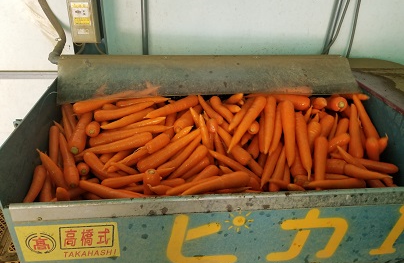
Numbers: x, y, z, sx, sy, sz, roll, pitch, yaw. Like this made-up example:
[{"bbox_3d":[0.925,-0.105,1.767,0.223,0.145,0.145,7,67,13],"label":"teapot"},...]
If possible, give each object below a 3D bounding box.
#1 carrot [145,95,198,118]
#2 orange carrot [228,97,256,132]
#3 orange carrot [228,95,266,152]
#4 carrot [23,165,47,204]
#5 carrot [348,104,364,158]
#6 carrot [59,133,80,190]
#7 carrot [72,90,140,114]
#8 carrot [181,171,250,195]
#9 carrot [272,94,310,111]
[{"bbox_3d":[-0.088,-0.068,0.895,0.175,0.036,0.036,-21,6,-22],"label":"carrot"},{"bbox_3d":[0.125,-0.060,0.930,0.031,0.031,0.178,34,56,4],"label":"orange carrot"},{"bbox_3d":[0.137,-0.024,0.936,0.037,0.037,0.239,18,58,29],"label":"orange carrot"},{"bbox_3d":[-0.438,0.158,0.768,0.034,0.034,0.148,25,63,-23],"label":"carrot"},{"bbox_3d":[0.480,-0.005,0.953,0.041,0.041,0.204,7,58,11],"label":"carrot"},{"bbox_3d":[-0.375,0.077,0.845,0.039,0.039,0.194,-13,53,-25],"label":"carrot"},{"bbox_3d":[-0.310,-0.102,0.998,0.218,0.037,0.037,-15,31,-13],"label":"carrot"},{"bbox_3d":[0.038,0.147,0.830,0.194,0.038,0.038,-13,30,-8],"label":"carrot"},{"bbox_3d":[0.260,-0.103,1.020,0.201,0.044,0.044,7,28,3],"label":"carrot"}]

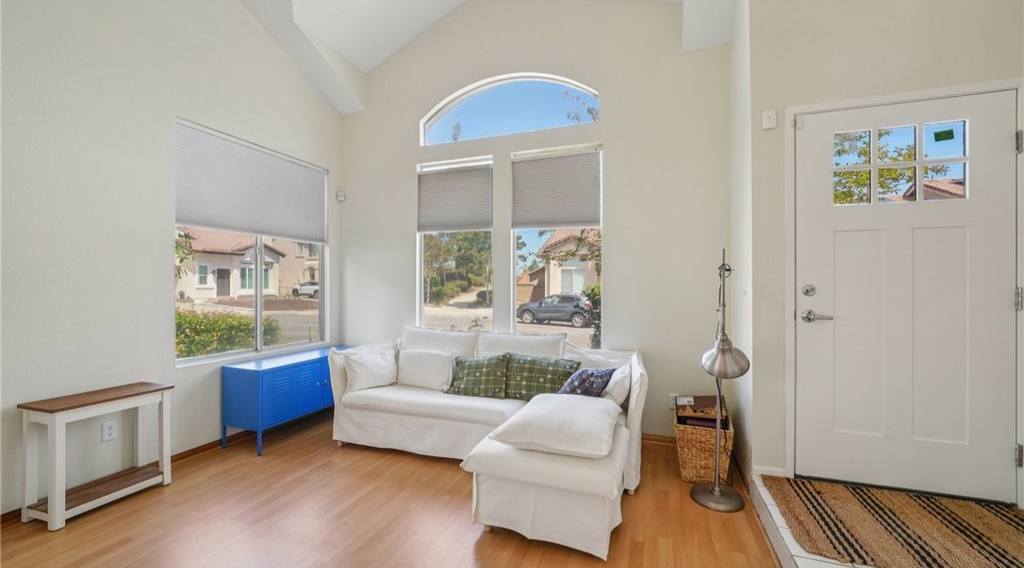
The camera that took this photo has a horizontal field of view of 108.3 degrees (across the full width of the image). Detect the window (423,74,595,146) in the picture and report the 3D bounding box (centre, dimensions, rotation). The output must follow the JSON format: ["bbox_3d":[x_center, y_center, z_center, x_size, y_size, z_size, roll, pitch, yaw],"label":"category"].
[{"bbox_3d":[-0.069,-1.585,3.303,1.670,0.560,0.100,0,0,19],"label":"window"}]

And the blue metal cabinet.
[{"bbox_3d":[-1.834,0.935,3.301,0.410,0.630,1.130,0,0,20],"label":"blue metal cabinet"}]

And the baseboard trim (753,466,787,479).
[{"bbox_3d":[1.477,1.078,2.114,0.178,0.058,0.015,0,0,17],"label":"baseboard trim"}]

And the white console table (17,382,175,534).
[{"bbox_3d":[-2.375,0.947,2.155,0.325,0.605,0.510,0,0,20],"label":"white console table"}]

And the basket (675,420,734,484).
[{"bbox_3d":[1.220,1.068,2.400,0.325,0.365,0.290,0,0,20],"label":"basket"}]

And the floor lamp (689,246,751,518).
[{"bbox_3d":[1.190,0.525,2.130,0.280,1.450,0.330,0,0,20],"label":"floor lamp"}]

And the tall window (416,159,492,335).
[{"bbox_3d":[-0.529,-0.275,3.457,0.777,1.730,0.100,0,0,19],"label":"tall window"}]

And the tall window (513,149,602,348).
[{"bbox_3d":[0.377,-0.275,3.153,0.777,1.730,0.100,0,0,19],"label":"tall window"}]

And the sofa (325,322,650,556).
[{"bbox_3d":[-0.281,0.820,2.592,2.280,0.860,1.290,0,0,20],"label":"sofa"}]

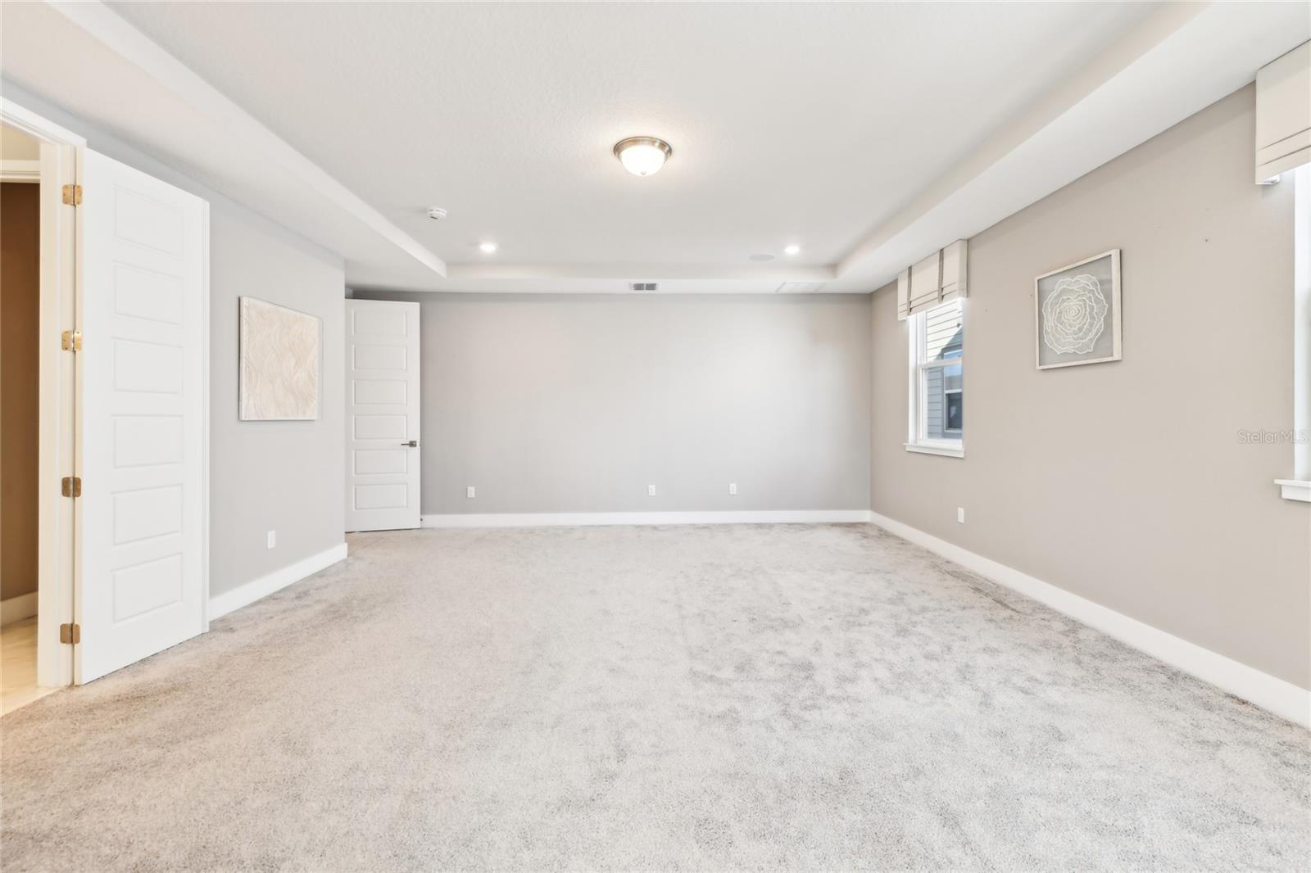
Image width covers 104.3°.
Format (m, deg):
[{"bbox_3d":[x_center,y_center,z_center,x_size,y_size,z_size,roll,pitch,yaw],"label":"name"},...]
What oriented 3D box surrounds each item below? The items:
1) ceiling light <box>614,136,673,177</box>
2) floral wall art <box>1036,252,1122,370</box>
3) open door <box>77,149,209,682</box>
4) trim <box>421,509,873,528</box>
[{"bbox_3d":[-0.071,-1.550,2.900,0.330,0.135,0.330,0,1,0],"label":"ceiling light"},{"bbox_3d":[2.530,-0.737,3.078,0.030,0.607,0.590,0,1,-1],"label":"floral wall art"},{"bbox_3d":[-2.585,-0.118,2.595,0.040,2.440,0.585,0,1,5],"label":"open door"},{"bbox_3d":[-0.135,0.926,5.735,5.240,0.137,0.018,0,1,-3],"label":"trim"}]

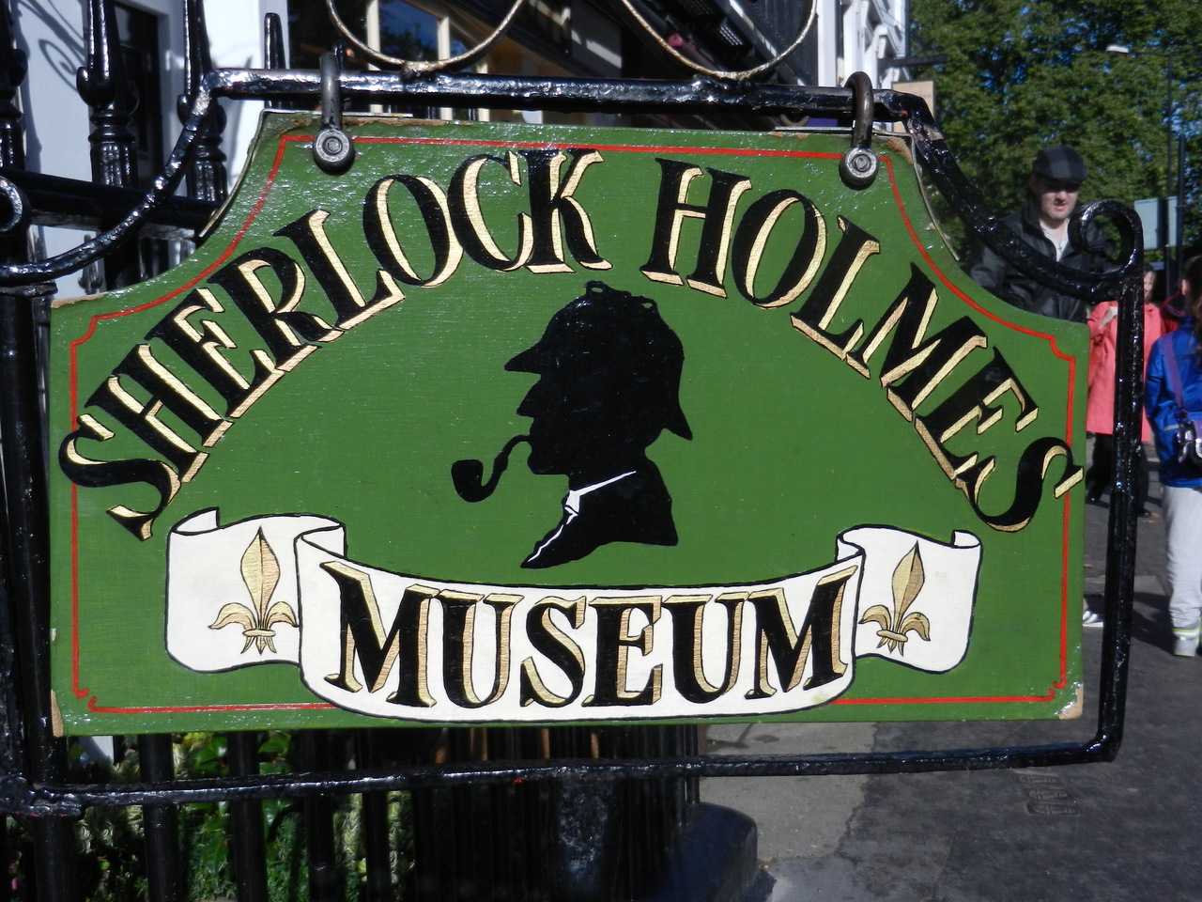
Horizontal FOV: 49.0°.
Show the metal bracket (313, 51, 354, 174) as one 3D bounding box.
[{"bbox_3d":[-0.173,-0.218,0.857,0.026,0.077,0.048,-1,5,-7],"label":"metal bracket"}]

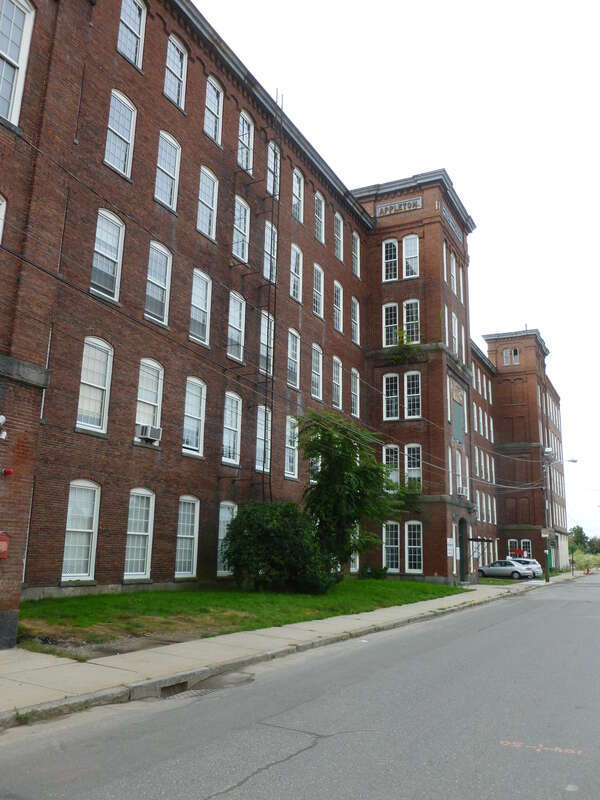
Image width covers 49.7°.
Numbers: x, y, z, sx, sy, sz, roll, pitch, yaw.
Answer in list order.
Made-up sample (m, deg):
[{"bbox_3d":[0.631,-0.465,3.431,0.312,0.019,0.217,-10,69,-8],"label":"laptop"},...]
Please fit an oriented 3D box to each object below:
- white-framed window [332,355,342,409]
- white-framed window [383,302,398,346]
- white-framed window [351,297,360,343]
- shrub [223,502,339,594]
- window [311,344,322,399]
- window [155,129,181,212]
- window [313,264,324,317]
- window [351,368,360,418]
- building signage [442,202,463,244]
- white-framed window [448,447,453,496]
[{"bbox_3d":[2.044,-0.949,35.321,0.160,2.853,1.145,-6,-15,28],"label":"white-framed window"},{"bbox_3d":[5.238,-4.230,37.177,0.966,2.681,0.160,-6,-15,28],"label":"white-framed window"},{"bbox_3d":[3.263,-4.701,38.447,0.160,2.793,1.201,-5,-15,28],"label":"white-framed window"},{"bbox_3d":[-0.550,5.319,23.302,3.150,2.898,4.410,-6,-15,28],"label":"shrub"},{"bbox_3d":[0.876,-1.477,33.233,0.160,2.853,1.145,-6,-15,28],"label":"window"},{"bbox_3d":[-4.862,-8.424,23.827,0.160,2.856,1.145,-6,-15,28],"label":"window"},{"bbox_3d":[0.953,-5.798,34.320,0.180,2.871,1.189,-6,-15,28],"label":"window"},{"bbox_3d":[3.199,-0.428,37.599,0.180,2.871,1.189,-6,-15,28],"label":"window"},{"bbox_3d":[9.478,-10.899,40.025,0.120,0.700,4.410,-6,-15,28],"label":"building signage"},{"bbox_3d":[8.103,3.834,34.887,0.160,2.632,0.868,-6,-15,28],"label":"white-framed window"}]

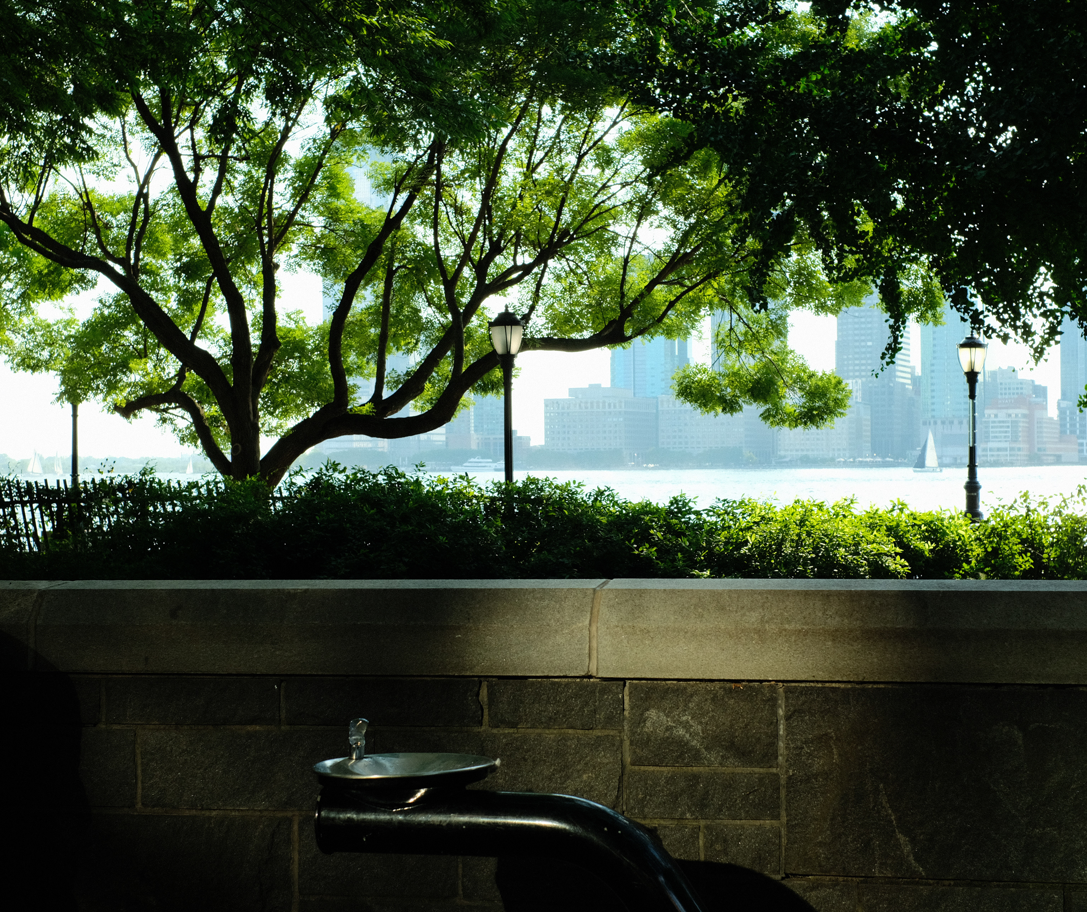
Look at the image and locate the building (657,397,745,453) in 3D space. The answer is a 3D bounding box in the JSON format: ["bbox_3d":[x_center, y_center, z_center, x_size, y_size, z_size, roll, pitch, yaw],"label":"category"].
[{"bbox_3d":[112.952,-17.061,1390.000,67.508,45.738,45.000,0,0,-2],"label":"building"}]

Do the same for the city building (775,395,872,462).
[{"bbox_3d":[193.029,-17.638,1390.000,64.348,47.640,40.000,0,0,-2],"label":"city building"}]

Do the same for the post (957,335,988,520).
[{"bbox_3d":[8.353,-0.561,39.153,0.580,3.700,0.580,0,0,-2],"label":"post"}]

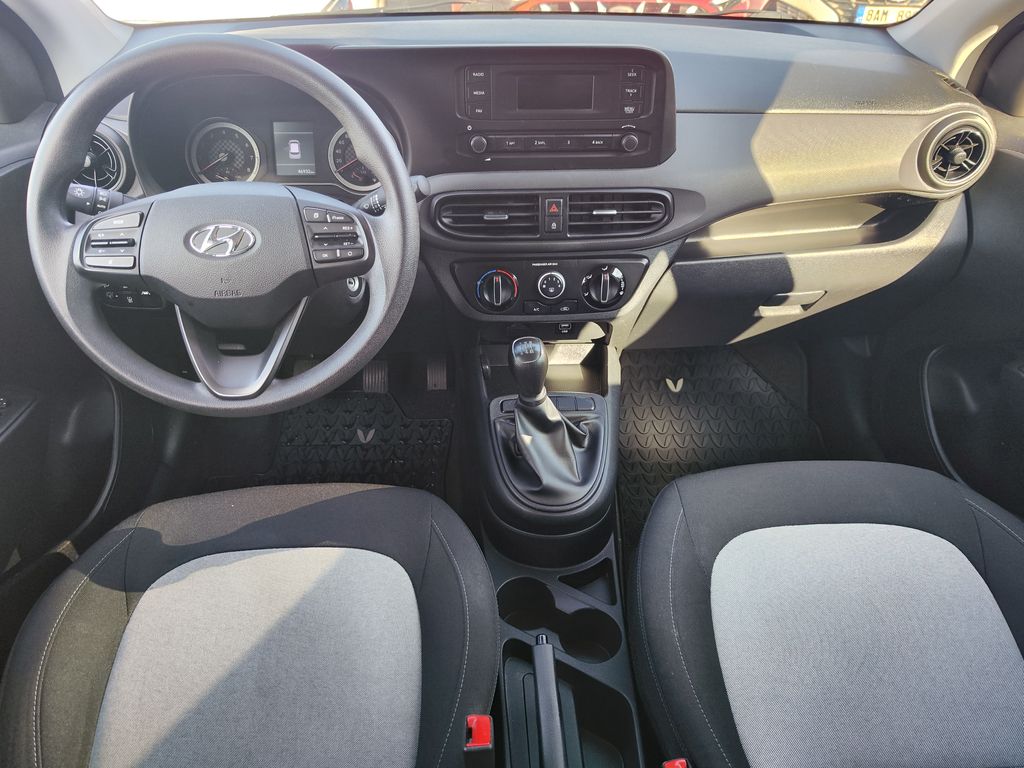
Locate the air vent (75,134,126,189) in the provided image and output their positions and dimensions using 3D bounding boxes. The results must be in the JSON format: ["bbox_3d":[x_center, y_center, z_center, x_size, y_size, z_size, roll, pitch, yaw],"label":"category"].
[{"bbox_3d":[-0.540,-0.286,0.880,0.088,0.088,0.040,1,24,0],"label":"air vent"}]

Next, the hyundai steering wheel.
[{"bbox_3d":[-0.282,-0.154,0.701,0.370,0.365,0.090,-2,13,-3],"label":"hyundai steering wheel"}]

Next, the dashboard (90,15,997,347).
[{"bbox_3d":[0.031,-0.327,1.004,1.300,0.380,0.500,-2,36,-3],"label":"dashboard"}]

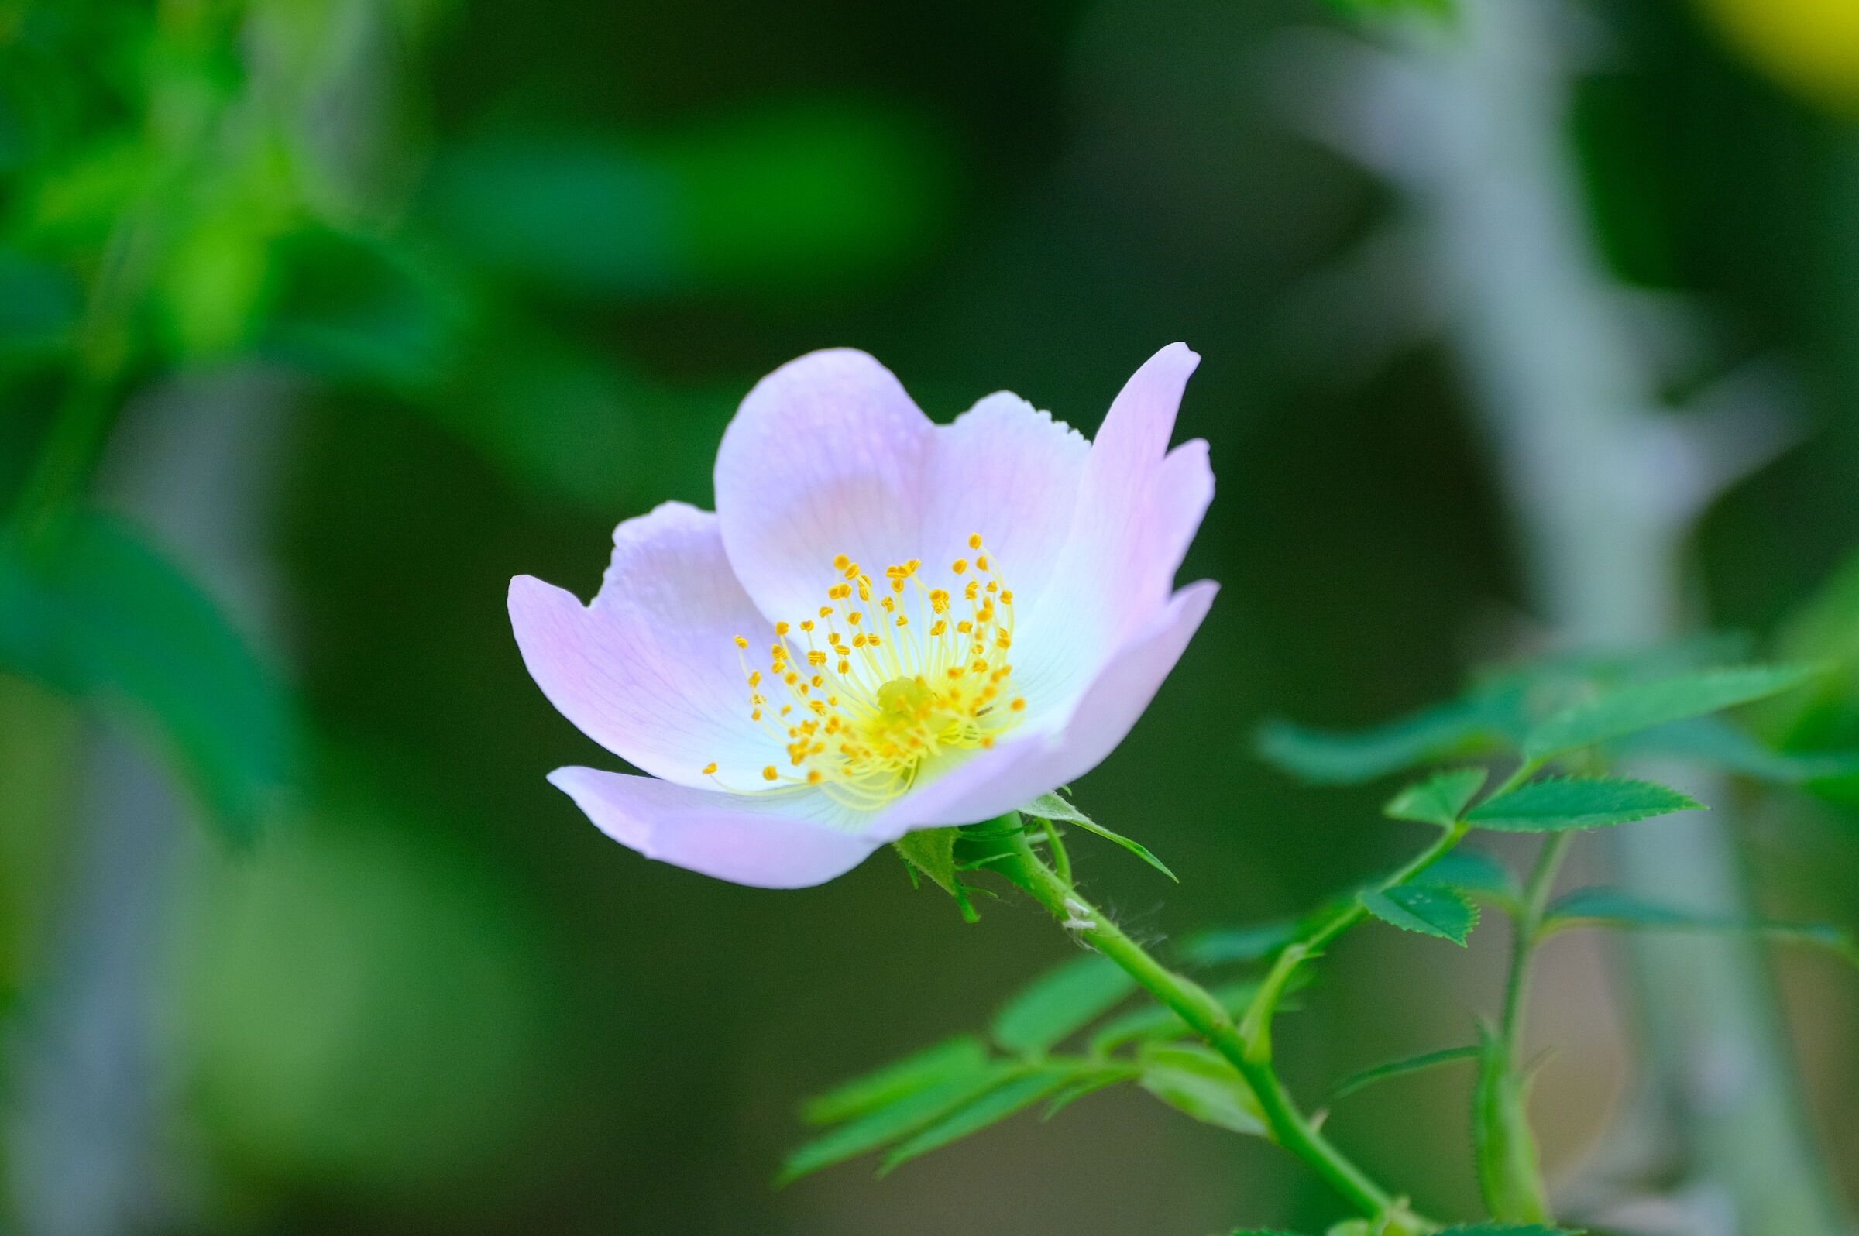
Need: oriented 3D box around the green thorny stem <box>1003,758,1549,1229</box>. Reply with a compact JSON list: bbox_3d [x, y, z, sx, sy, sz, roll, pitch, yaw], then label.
[{"bbox_3d":[0.026,0.028,1.383,0.041,0.033,0.015,0,10,0],"label":"green thorny stem"}]

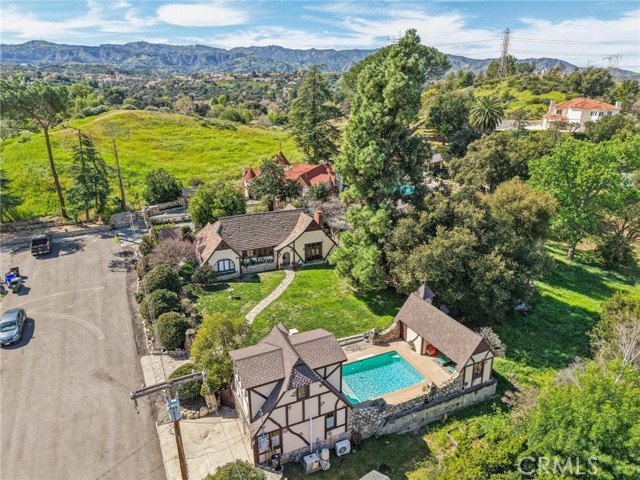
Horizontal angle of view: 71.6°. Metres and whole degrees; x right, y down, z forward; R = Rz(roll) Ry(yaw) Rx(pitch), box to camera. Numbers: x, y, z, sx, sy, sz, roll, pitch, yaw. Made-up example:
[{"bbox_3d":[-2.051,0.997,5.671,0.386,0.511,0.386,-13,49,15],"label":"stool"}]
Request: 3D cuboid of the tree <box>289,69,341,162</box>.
[{"bbox_3d":[-1.000,-24.400,100.000,12.000,25.500,12.000,0,19,0],"label":"tree"}]

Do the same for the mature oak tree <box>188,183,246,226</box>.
[{"bbox_3d":[-16.400,-5.650,71.300,9.000,6.900,8.200,0,19,0],"label":"mature oak tree"}]

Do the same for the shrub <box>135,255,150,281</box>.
[{"bbox_3d":[-20.501,3.176,51.246,1.800,2.100,2.300,-8,21,-21],"label":"shrub"}]

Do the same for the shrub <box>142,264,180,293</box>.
[{"bbox_3d":[-16.988,4.126,47.555,3.900,2.600,3.700,-8,21,-20],"label":"shrub"}]

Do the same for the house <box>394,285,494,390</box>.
[{"bbox_3d":[11.139,8.452,39.882,4.030,4.990,9.380,-9,21,-23],"label":"house"}]

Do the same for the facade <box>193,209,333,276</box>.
[{"bbox_3d":[-7.011,-0.579,55.347,16.300,6.200,9.800,-8,21,-20],"label":"facade"}]

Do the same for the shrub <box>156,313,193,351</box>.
[{"bbox_3d":[-12.200,7.600,37.100,2.800,3.000,2.800,0,19,0],"label":"shrub"}]

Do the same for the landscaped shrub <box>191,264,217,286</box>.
[{"bbox_3d":[-12.794,3.899,48.727,2.800,2.200,2.500,-6,20,-15],"label":"landscaped shrub"}]

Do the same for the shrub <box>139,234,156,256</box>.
[{"bbox_3d":[-21.291,0.741,54.764,2.100,2.300,2.000,-1,20,0],"label":"shrub"}]

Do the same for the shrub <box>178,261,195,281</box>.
[{"bbox_3d":[-15.200,3.500,50.600,1.750,2.100,1.750,0,19,0],"label":"shrub"}]

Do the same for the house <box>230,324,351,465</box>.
[{"bbox_3d":[-2.220,10.966,33.798,7.910,8.320,6.050,-9,21,-23],"label":"house"}]

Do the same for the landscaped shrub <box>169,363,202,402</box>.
[{"bbox_3d":[-9.250,9.850,30.600,2.250,2.650,2.250,0,19,0],"label":"landscaped shrub"}]

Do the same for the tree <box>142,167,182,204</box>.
[{"bbox_3d":[-25.936,-8.645,73.064,6.400,6.200,6.000,-1,20,0],"label":"tree"}]

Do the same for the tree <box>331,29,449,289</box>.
[{"bbox_3d":[7.080,-7.621,45.220,11.500,26.000,11.000,3,20,8],"label":"tree"}]

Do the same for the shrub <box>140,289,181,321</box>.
[{"bbox_3d":[-15.063,6.236,42.569,3.100,2.600,3.000,-1,20,0],"label":"shrub"}]

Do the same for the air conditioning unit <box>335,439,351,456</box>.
[{"bbox_3d":[1.693,15.140,32.219,0.930,0.790,0.380,-9,21,-23],"label":"air conditioning unit"}]

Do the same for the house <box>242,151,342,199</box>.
[{"bbox_3d":[-5.882,-13.441,89.795,18.500,7.200,13.000,5,20,14],"label":"house"}]

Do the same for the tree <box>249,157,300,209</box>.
[{"bbox_3d":[-7.645,-9.644,73.679,8.600,8.600,8.200,-2,19,-6],"label":"tree"}]

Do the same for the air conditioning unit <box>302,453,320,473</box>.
[{"bbox_3d":[-0.455,13.390,26.541,0.800,0.770,0.500,-8,20,-23],"label":"air conditioning unit"}]

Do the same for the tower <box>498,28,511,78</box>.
[{"bbox_3d":[170.415,-171.430,408.495,8.500,41.000,8.000,0,19,0],"label":"tower"}]

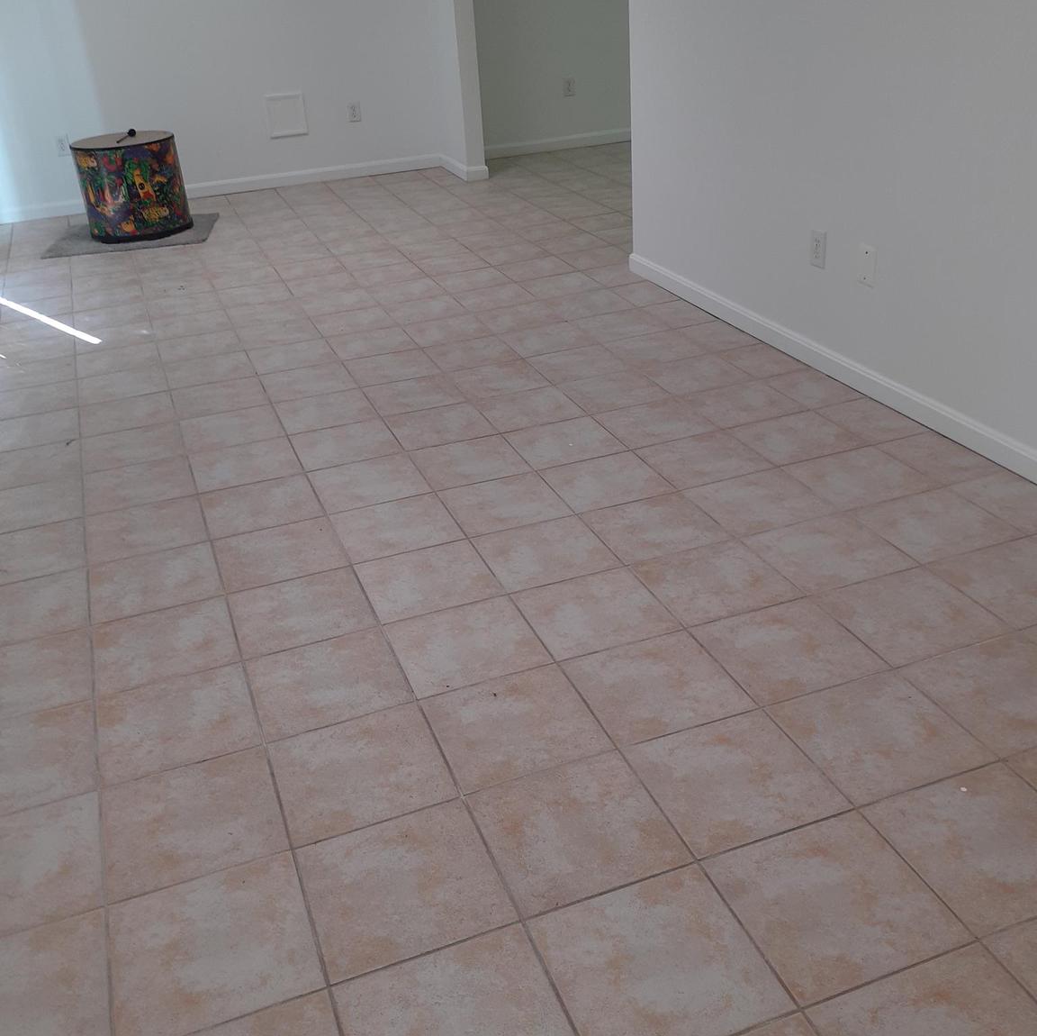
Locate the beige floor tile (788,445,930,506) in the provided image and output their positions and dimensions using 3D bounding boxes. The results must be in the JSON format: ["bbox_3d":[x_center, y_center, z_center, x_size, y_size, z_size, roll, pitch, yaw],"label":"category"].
[{"bbox_3d":[0.933,-0.107,2.974,0.305,0.012,0.302,-13,30,-17],"label":"beige floor tile"}]

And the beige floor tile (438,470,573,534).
[{"bbox_3d":[-0.041,-0.038,2.951,0.303,0.010,0.303,-13,29,-16],"label":"beige floor tile"}]

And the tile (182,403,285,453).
[{"bbox_3d":[-0.953,-0.298,3.593,0.308,0.010,0.305,-13,29,-17],"label":"tile"}]

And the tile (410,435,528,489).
[{"bbox_3d":[-0.148,-0.166,3.204,0.303,0.010,0.303,-13,29,-16],"label":"tile"}]

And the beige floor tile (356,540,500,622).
[{"bbox_3d":[-0.221,0.155,2.617,0.305,0.012,0.302,-13,30,-17],"label":"beige floor tile"}]

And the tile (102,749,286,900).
[{"bbox_3d":[-0.580,0.539,1.923,0.302,0.010,0.297,-13,29,-17],"label":"tile"}]

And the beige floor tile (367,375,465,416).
[{"bbox_3d":[-0.370,-0.431,3.772,0.308,0.010,0.305,-13,29,-17],"label":"beige floor tile"}]

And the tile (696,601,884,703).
[{"bbox_3d":[0.571,0.282,2.310,0.305,0.010,0.294,-13,30,-17],"label":"tile"}]

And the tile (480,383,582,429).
[{"bbox_3d":[0.030,-0.367,3.606,0.308,0.010,0.305,-13,29,-17],"label":"tile"}]

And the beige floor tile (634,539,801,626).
[{"bbox_3d":[0.461,0.153,2.526,0.302,0.010,0.297,-13,29,-17],"label":"beige floor tile"}]

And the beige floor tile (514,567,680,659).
[{"bbox_3d":[0.174,0.218,2.456,0.305,0.012,0.302,-13,30,-17],"label":"beige floor tile"}]

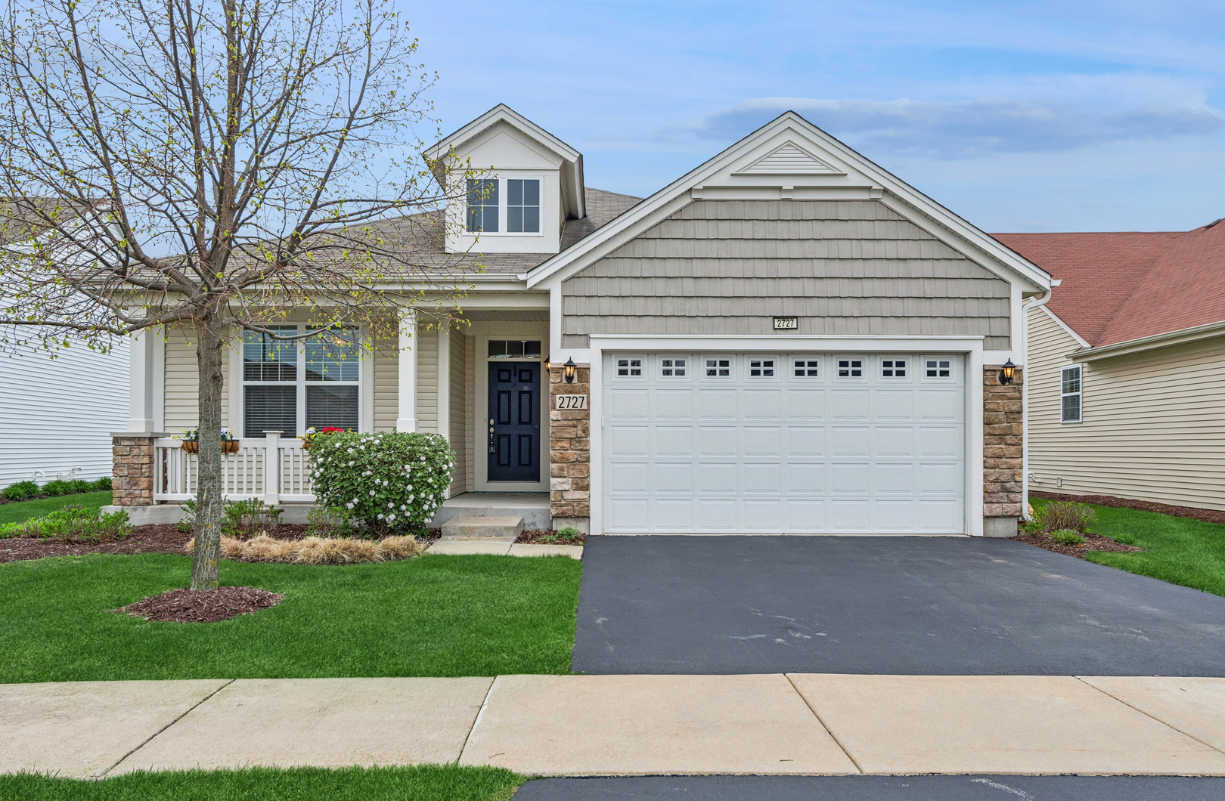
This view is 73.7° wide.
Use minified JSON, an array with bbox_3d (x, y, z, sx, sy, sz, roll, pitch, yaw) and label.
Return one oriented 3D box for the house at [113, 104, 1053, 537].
[{"bbox_3d":[-0.800,-1.250,17.600,13.100,6.500,14.200,0,-1,0],"label":"house"}]

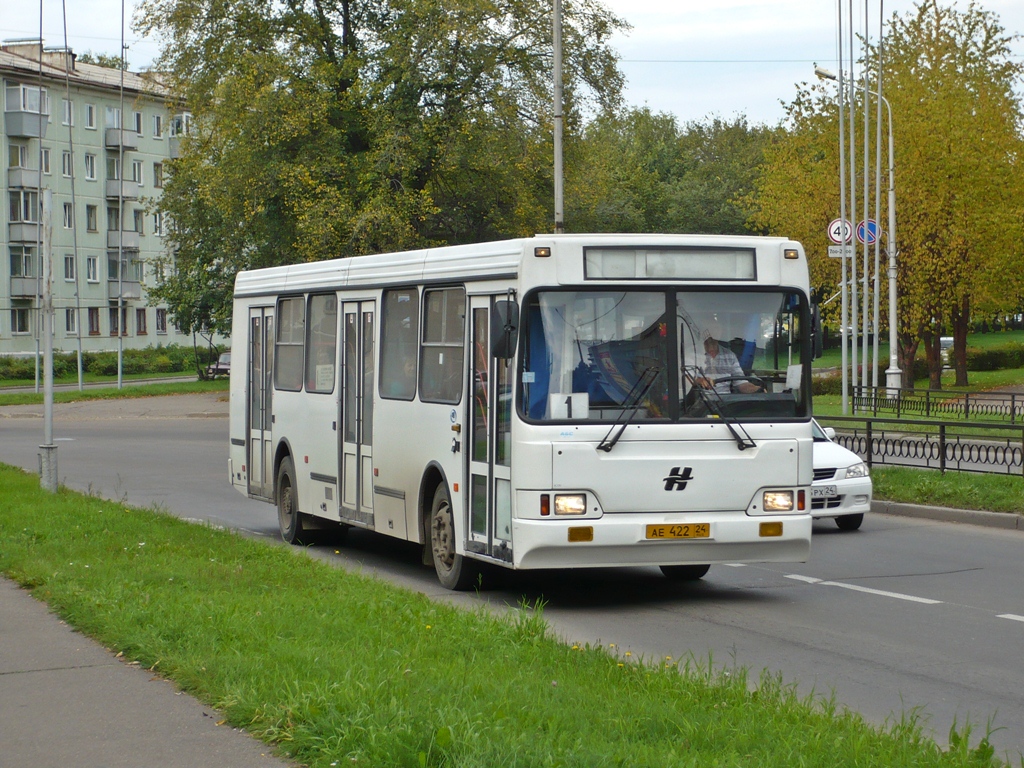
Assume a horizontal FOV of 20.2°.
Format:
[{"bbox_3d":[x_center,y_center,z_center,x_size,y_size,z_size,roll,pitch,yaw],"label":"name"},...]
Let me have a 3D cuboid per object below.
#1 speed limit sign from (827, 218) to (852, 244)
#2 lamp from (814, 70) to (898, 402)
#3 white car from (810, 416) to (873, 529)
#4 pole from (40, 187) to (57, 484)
[{"bbox_3d":[8.860,-4.110,77.300,0.700,0.700,0.040,-1,1,-6],"label":"speed limit sign"},{"bbox_3d":[9.360,-4.050,77.700,2.450,9.100,0.450,-1,1,-17],"label":"lamp"},{"bbox_3d":[2.480,0.840,31.500,1.690,1.420,4.300,-1,1,-17],"label":"white car"},{"bbox_3d":[-6.215,-0.584,38.500,0.220,4.100,0.220,-1,1,-17],"label":"pole"}]

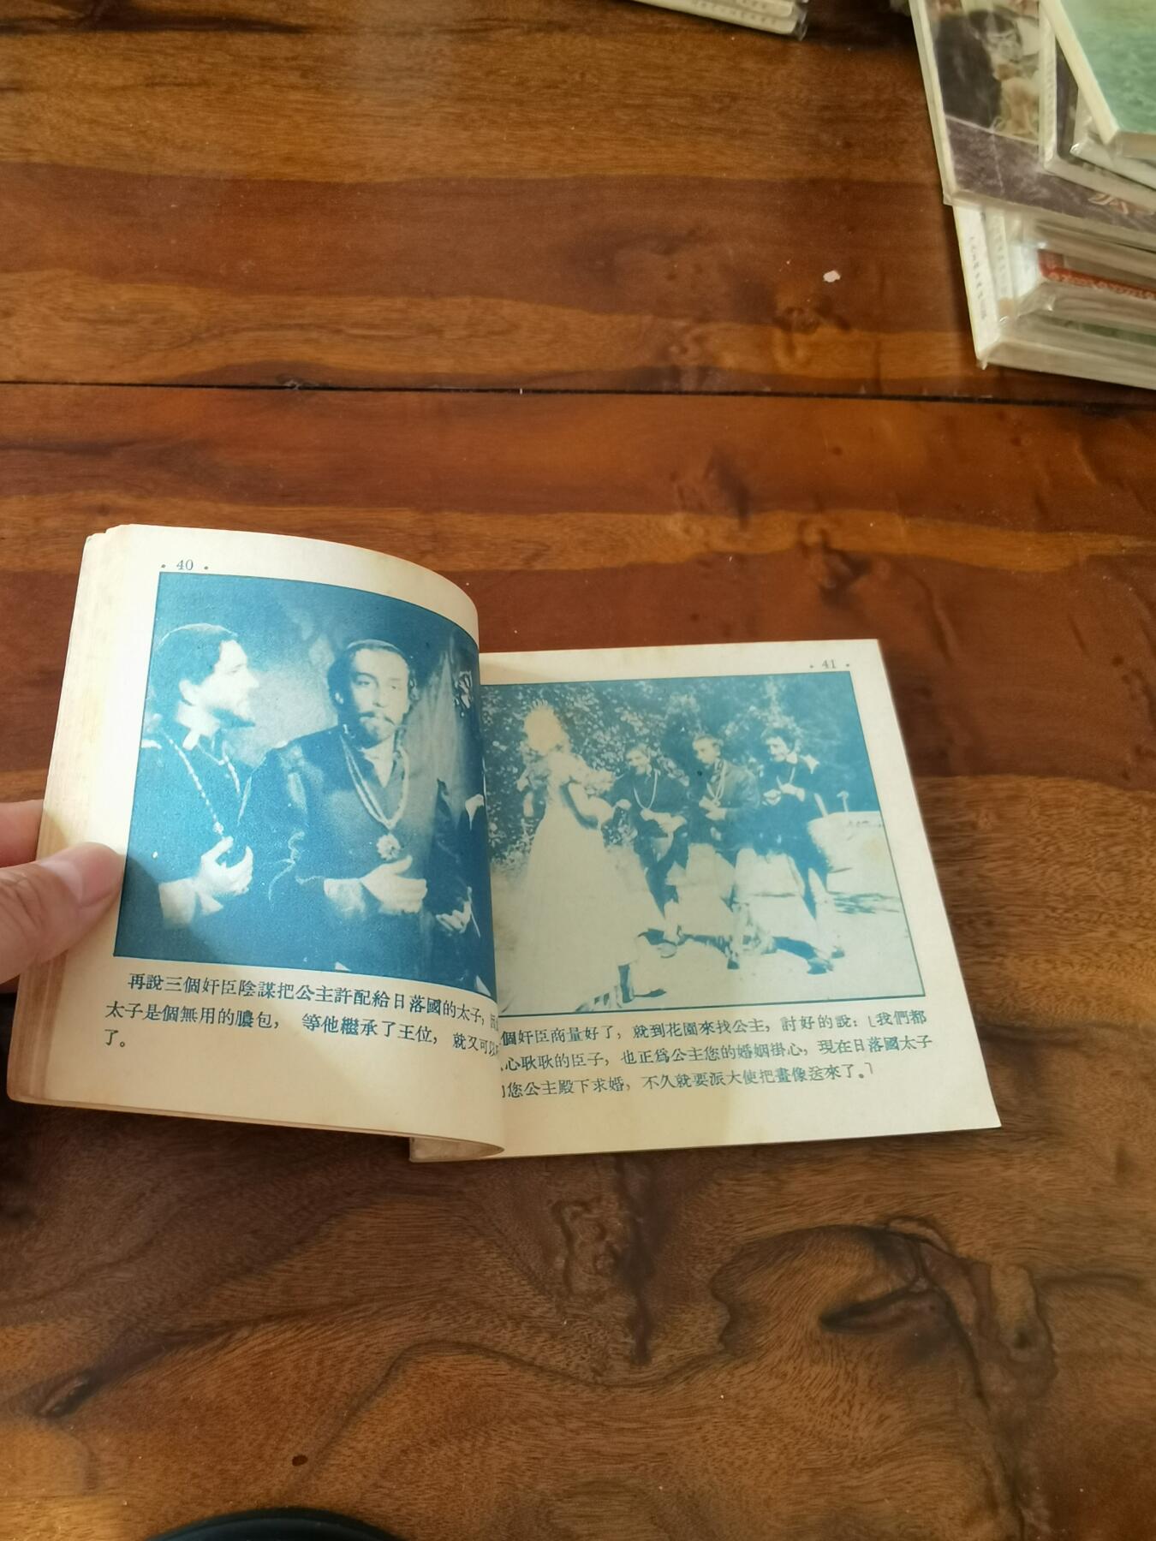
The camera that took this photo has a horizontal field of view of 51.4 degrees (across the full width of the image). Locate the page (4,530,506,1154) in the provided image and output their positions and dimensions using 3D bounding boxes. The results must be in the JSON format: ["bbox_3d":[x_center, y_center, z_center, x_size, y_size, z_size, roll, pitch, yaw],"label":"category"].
[{"bbox_3d":[-0.067,0.010,0.264,0.092,0.031,0.145,-3,64,-4],"label":"page"}]

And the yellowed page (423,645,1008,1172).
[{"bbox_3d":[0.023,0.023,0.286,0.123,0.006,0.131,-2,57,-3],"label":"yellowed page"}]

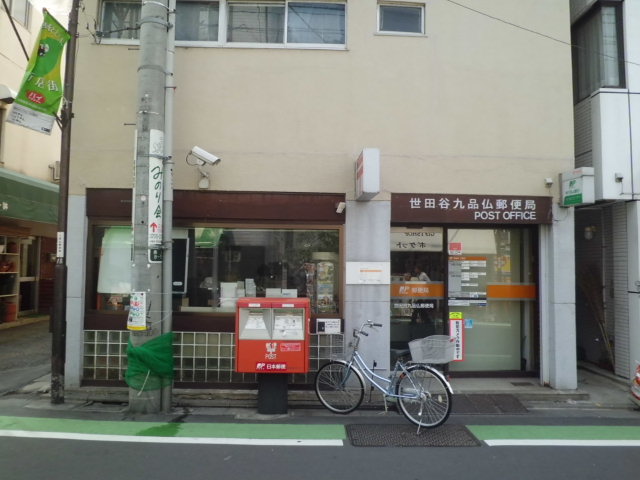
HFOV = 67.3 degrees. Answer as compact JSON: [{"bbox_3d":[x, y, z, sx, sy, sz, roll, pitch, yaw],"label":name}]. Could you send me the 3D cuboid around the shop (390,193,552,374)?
[{"bbox_3d":[1.958,0.559,6.252,2.009,2.313,0.490,1,-3,-1],"label":"shop"}]

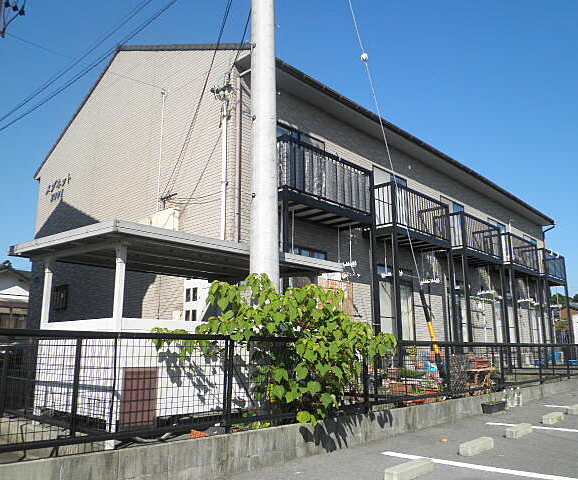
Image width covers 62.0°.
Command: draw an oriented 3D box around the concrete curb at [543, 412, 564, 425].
[{"bbox_3d":[3.621,2.430,6.580,0.120,0.090,0.600,-13,-18,43],"label":"concrete curb"}]

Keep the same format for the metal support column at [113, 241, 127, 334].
[{"bbox_3d":[-1.439,0.862,4.052,0.065,1.700,0.065,-13,-18,43],"label":"metal support column"}]

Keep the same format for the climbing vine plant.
[{"bbox_3d":[-0.021,1.108,4.861,0.950,1.450,2.950,-13,-18,43],"label":"climbing vine plant"}]

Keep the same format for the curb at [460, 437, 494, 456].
[{"bbox_3d":[1.880,2.071,4.810,0.120,0.090,0.600,-13,-18,43],"label":"curb"}]

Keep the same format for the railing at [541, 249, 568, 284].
[{"bbox_3d":[11.143,1.079,20.100,0.100,1.050,2.850,-13,-18,43],"label":"railing"}]

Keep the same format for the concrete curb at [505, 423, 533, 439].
[{"bbox_3d":[2.707,2.245,5.650,0.120,0.090,0.600,-13,-18,43],"label":"concrete curb"}]

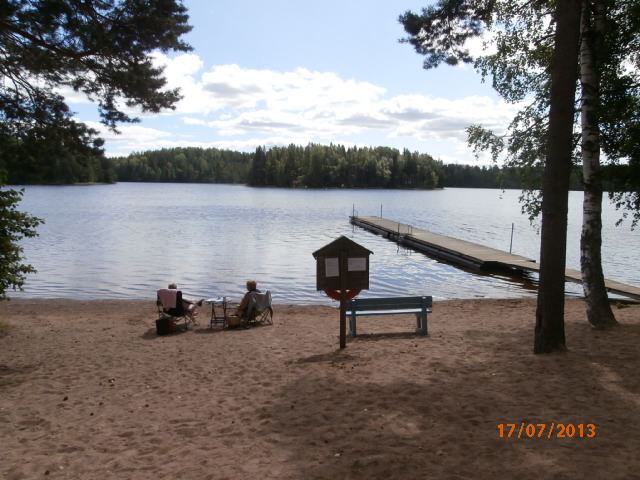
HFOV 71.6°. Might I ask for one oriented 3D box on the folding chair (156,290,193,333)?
[{"bbox_3d":[-2.969,1.395,9.113,0.680,0.820,0.580,5,8,28],"label":"folding chair"}]

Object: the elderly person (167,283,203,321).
[{"bbox_3d":[-2.821,1.319,9.195,0.540,0.920,0.850,5,9,32],"label":"elderly person"}]

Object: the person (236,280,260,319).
[{"bbox_3d":[-1.530,1.325,9.468,0.520,0.970,0.780,-5,9,-40],"label":"person"}]

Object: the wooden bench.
[{"bbox_3d":[1.328,1.444,8.699,1.620,0.750,0.500,0,7,-7],"label":"wooden bench"}]

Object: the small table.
[{"bbox_3d":[-2.131,1.496,9.174,0.460,0.640,0.420,1,7,0],"label":"small table"}]

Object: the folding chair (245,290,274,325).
[{"bbox_3d":[-1.311,1.453,9.525,0.660,0.760,0.570,-5,9,-40],"label":"folding chair"}]

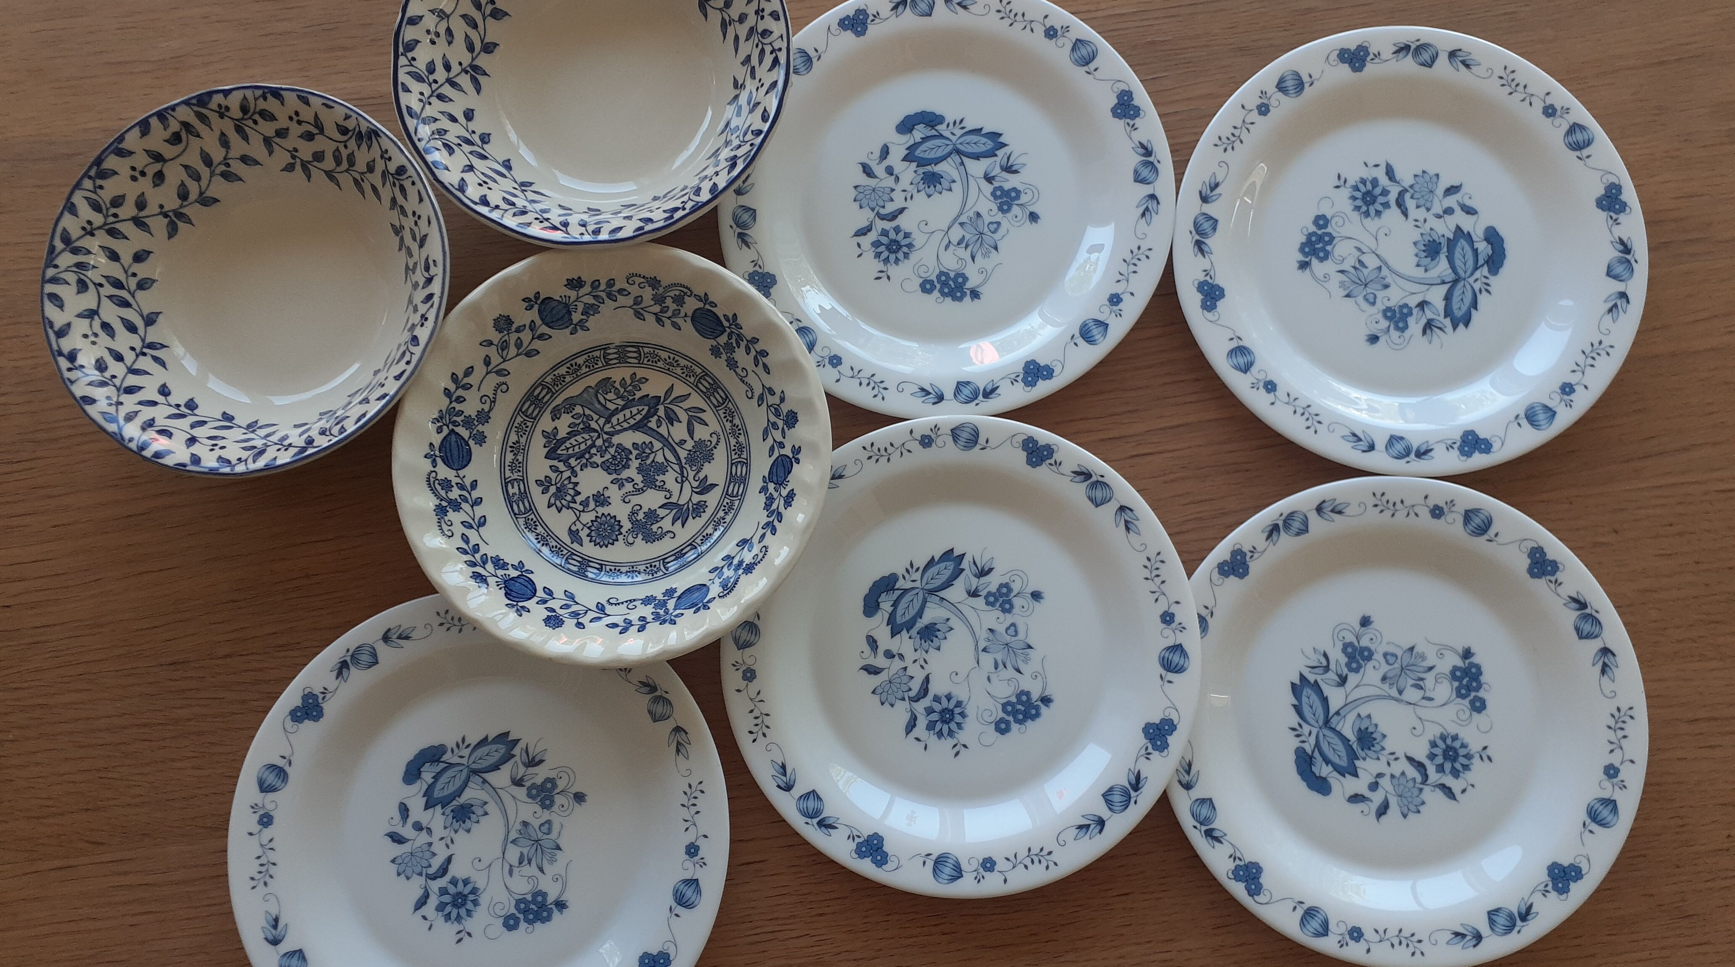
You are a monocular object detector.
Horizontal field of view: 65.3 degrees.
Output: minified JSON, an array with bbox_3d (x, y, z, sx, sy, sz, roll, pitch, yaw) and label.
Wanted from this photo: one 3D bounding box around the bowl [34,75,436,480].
[{"bbox_3d":[-0.242,-0.078,0.550,0.157,0.052,0.157,0,81,0],"label":"bowl"}]

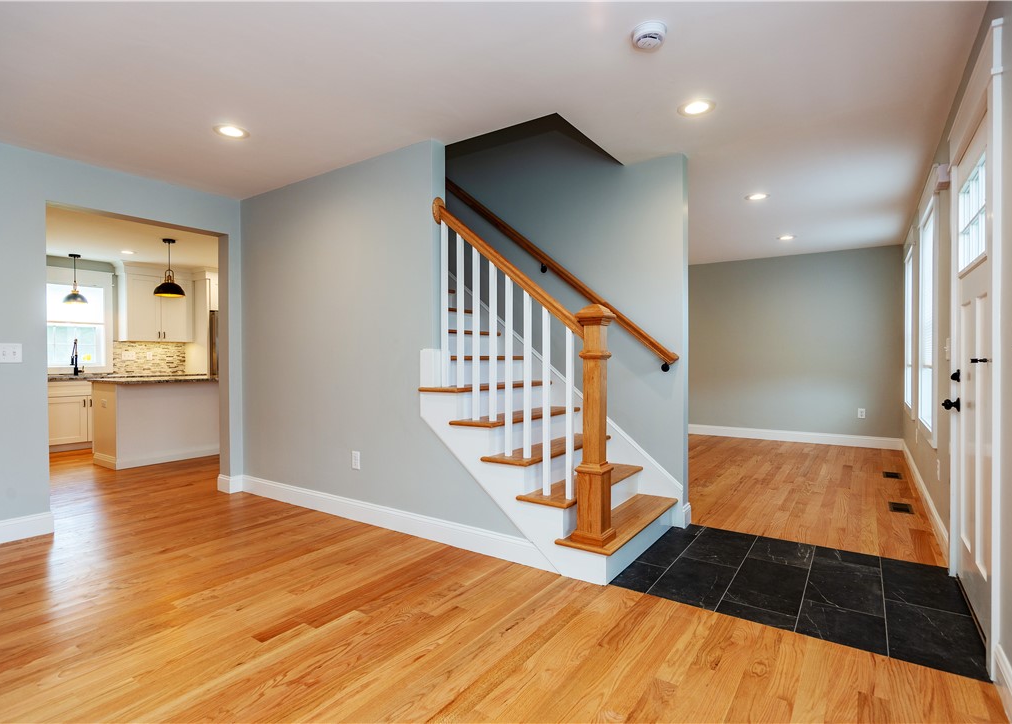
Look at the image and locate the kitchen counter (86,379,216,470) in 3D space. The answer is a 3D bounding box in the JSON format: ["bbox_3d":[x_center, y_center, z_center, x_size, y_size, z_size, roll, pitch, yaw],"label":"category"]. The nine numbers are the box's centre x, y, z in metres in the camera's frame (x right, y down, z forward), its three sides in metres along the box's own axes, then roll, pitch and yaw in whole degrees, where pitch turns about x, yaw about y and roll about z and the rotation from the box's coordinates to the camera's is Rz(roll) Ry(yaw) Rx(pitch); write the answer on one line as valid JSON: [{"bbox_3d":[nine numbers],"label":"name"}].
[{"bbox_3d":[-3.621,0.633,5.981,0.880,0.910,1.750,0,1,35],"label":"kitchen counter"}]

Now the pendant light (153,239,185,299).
[{"bbox_3d":[-3.780,-1.045,5.751,0.300,0.630,0.300,0,1,35],"label":"pendant light"}]

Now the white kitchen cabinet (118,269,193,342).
[{"bbox_3d":[-4.956,-0.762,7.268,0.331,0.966,0.823,0,1,35],"label":"white kitchen cabinet"}]

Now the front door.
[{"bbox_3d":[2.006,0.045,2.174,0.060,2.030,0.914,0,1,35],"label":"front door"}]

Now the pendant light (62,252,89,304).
[{"bbox_3d":[-5.392,-1.035,6.430,0.251,0.625,0.251,0,1,35],"label":"pendant light"}]

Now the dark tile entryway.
[{"bbox_3d":[1.424,1.095,2.603,1.380,0.020,1.157,0,1,35],"label":"dark tile entryway"}]

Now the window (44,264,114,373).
[{"bbox_3d":[-5.639,-0.531,6.623,0.090,1.352,0.923,0,1,35],"label":"window"}]

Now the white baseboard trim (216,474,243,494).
[{"bbox_3d":[-2.310,1.011,4.298,0.196,0.135,0.112,0,1,35],"label":"white baseboard trim"}]

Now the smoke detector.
[{"bbox_3d":[0.583,-1.321,2.097,0.140,0.045,0.140,0,0,0],"label":"smoke detector"}]

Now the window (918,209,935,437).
[{"bbox_3d":[3.038,-0.298,3.642,0.085,1.494,0.933,0,1,35],"label":"window"}]

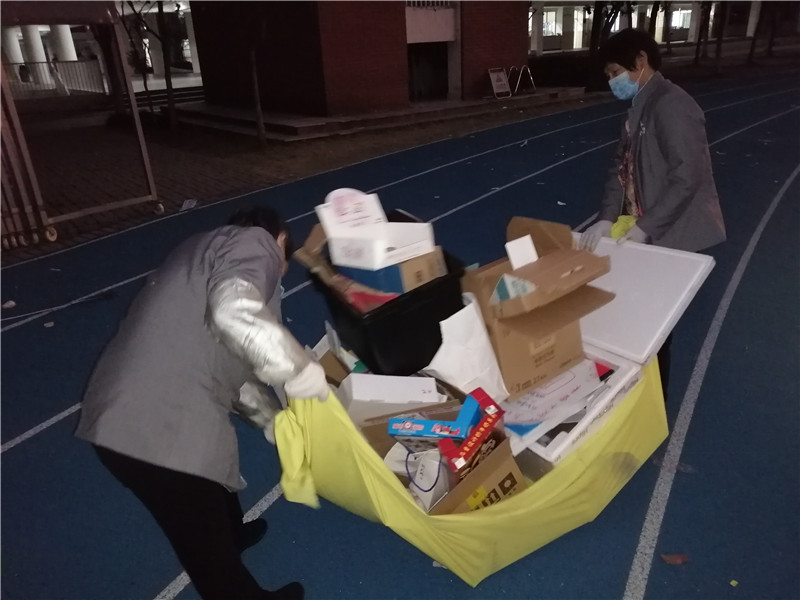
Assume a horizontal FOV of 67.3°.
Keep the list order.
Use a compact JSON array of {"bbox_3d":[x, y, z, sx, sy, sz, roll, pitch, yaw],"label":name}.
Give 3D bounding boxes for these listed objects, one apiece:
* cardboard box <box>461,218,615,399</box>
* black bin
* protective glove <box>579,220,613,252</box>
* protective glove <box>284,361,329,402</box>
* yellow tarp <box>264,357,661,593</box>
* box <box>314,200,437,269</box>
[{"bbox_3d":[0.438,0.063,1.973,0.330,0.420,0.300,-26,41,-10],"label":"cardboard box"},{"bbox_3d":[-0.036,0.008,2.285,0.420,0.290,0.370,-27,40,-23],"label":"black bin"},{"bbox_3d":[0.755,-0.245,2.320,0.115,0.115,0.095,-16,27,-28],"label":"protective glove"},{"bbox_3d":[-0.266,0.229,1.690,0.125,0.100,0.100,-16,27,-28],"label":"protective glove"},{"bbox_3d":[0.190,0.401,2.088,1.240,0.580,0.880,-16,26,-27],"label":"yellow tarp"},{"bbox_3d":[-0.073,-0.251,2.212,0.290,0.200,0.250,-21,21,-38],"label":"box"}]

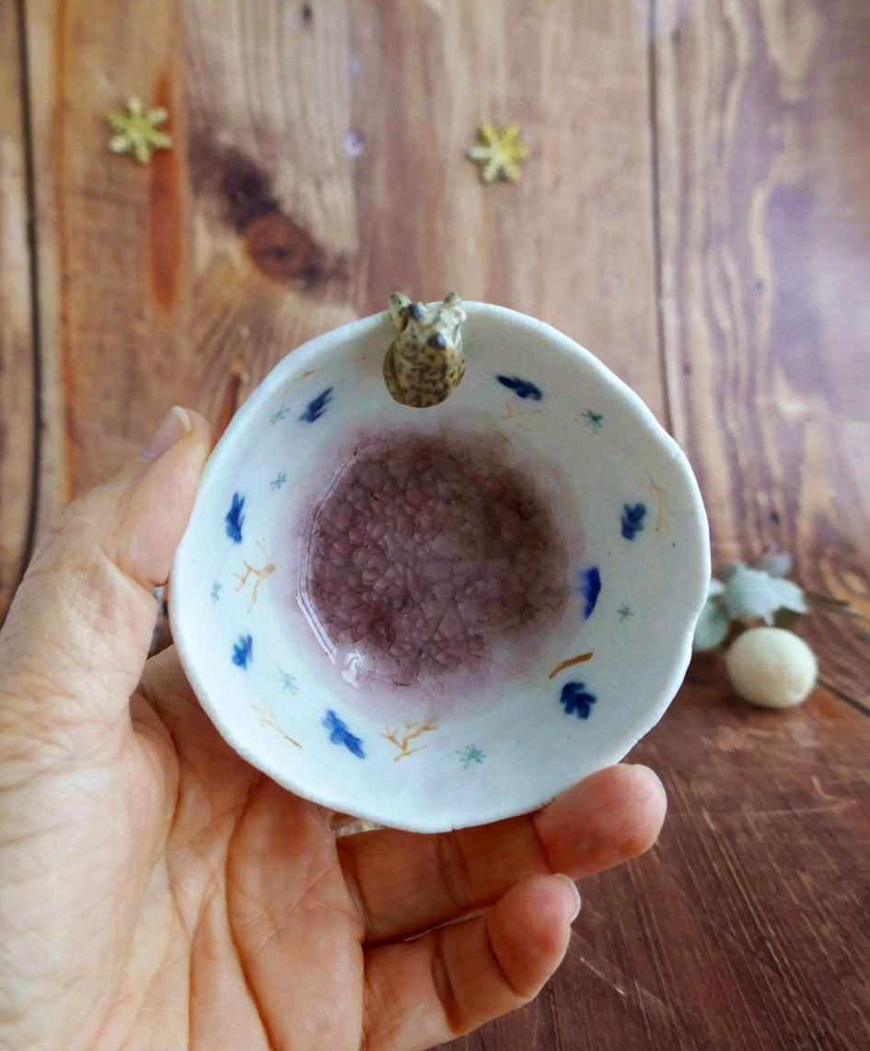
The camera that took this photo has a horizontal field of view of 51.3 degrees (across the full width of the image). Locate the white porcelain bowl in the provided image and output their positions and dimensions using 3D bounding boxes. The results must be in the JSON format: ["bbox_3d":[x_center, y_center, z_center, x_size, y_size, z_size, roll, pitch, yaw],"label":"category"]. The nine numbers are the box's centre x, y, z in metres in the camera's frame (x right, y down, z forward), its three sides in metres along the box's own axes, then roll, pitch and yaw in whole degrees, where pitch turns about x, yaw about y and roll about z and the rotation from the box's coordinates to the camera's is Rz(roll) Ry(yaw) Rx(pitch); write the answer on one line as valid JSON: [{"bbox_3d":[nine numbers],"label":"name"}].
[{"bbox_3d":[0.001,0.008,0.174,0.091,0.090,0.041,0,-1,-2],"label":"white porcelain bowl"}]

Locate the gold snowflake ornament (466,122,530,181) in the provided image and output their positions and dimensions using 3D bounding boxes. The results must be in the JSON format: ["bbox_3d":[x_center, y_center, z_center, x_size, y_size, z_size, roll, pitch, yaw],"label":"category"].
[{"bbox_3d":[0.038,-0.224,0.545,0.037,0.037,0.005,0,5,0],"label":"gold snowflake ornament"}]

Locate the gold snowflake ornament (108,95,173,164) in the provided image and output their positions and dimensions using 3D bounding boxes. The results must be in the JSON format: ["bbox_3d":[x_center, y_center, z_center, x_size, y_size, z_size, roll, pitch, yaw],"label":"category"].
[{"bbox_3d":[-0.178,-0.238,0.545,0.038,0.039,0.005,0,5,0],"label":"gold snowflake ornament"}]

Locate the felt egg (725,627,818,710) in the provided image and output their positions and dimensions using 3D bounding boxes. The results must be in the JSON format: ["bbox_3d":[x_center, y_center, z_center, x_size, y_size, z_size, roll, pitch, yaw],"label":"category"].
[{"bbox_3d":[0.160,0.067,0.430,0.045,0.040,0.043,0,13,0],"label":"felt egg"}]

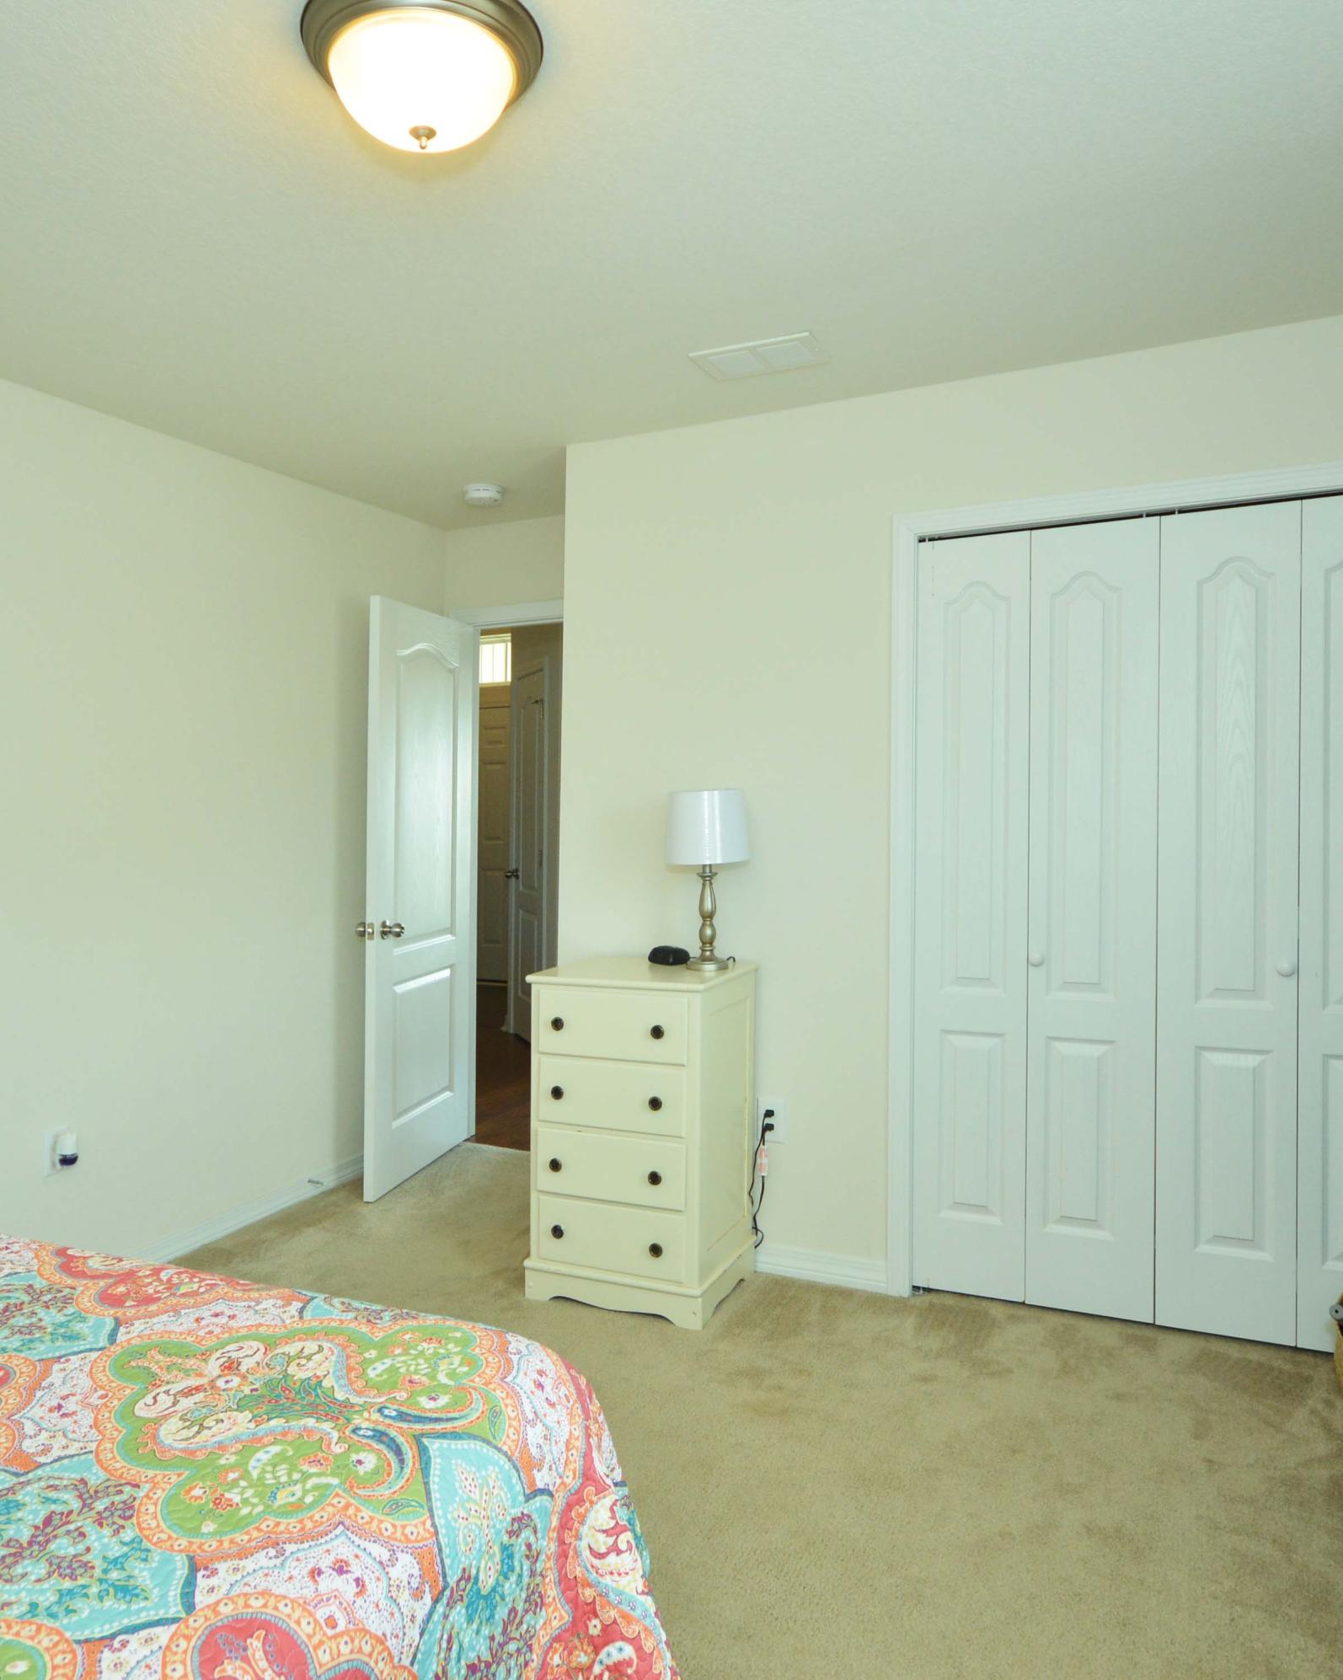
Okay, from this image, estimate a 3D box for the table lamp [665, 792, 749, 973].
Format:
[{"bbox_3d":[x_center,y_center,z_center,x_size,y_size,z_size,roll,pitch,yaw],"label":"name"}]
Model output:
[{"bbox_3d":[0.102,0.112,3.104,0.230,0.505,0.230,-1,3,0],"label":"table lamp"}]

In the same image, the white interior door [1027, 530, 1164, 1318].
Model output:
[{"bbox_3d":[1.066,0.214,2.847,0.303,2.007,0.035,0,3,25],"label":"white interior door"}]

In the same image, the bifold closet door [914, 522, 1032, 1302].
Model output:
[{"bbox_3d":[0.796,0.212,2.974,0.295,2.007,0.035,0,3,25],"label":"bifold closet door"}]

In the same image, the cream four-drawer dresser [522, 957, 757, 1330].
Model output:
[{"bbox_3d":[-0.083,0.811,3.150,0.530,0.890,0.380,0,3,25],"label":"cream four-drawer dresser"}]

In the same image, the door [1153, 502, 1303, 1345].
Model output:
[{"bbox_3d":[1.345,0.216,2.716,0.303,2.007,0.035,0,3,25],"label":"door"}]

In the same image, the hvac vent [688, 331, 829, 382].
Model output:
[{"bbox_3d":[0.216,-1.154,2.711,0.300,0.020,0.200,0,3,25],"label":"hvac vent"}]

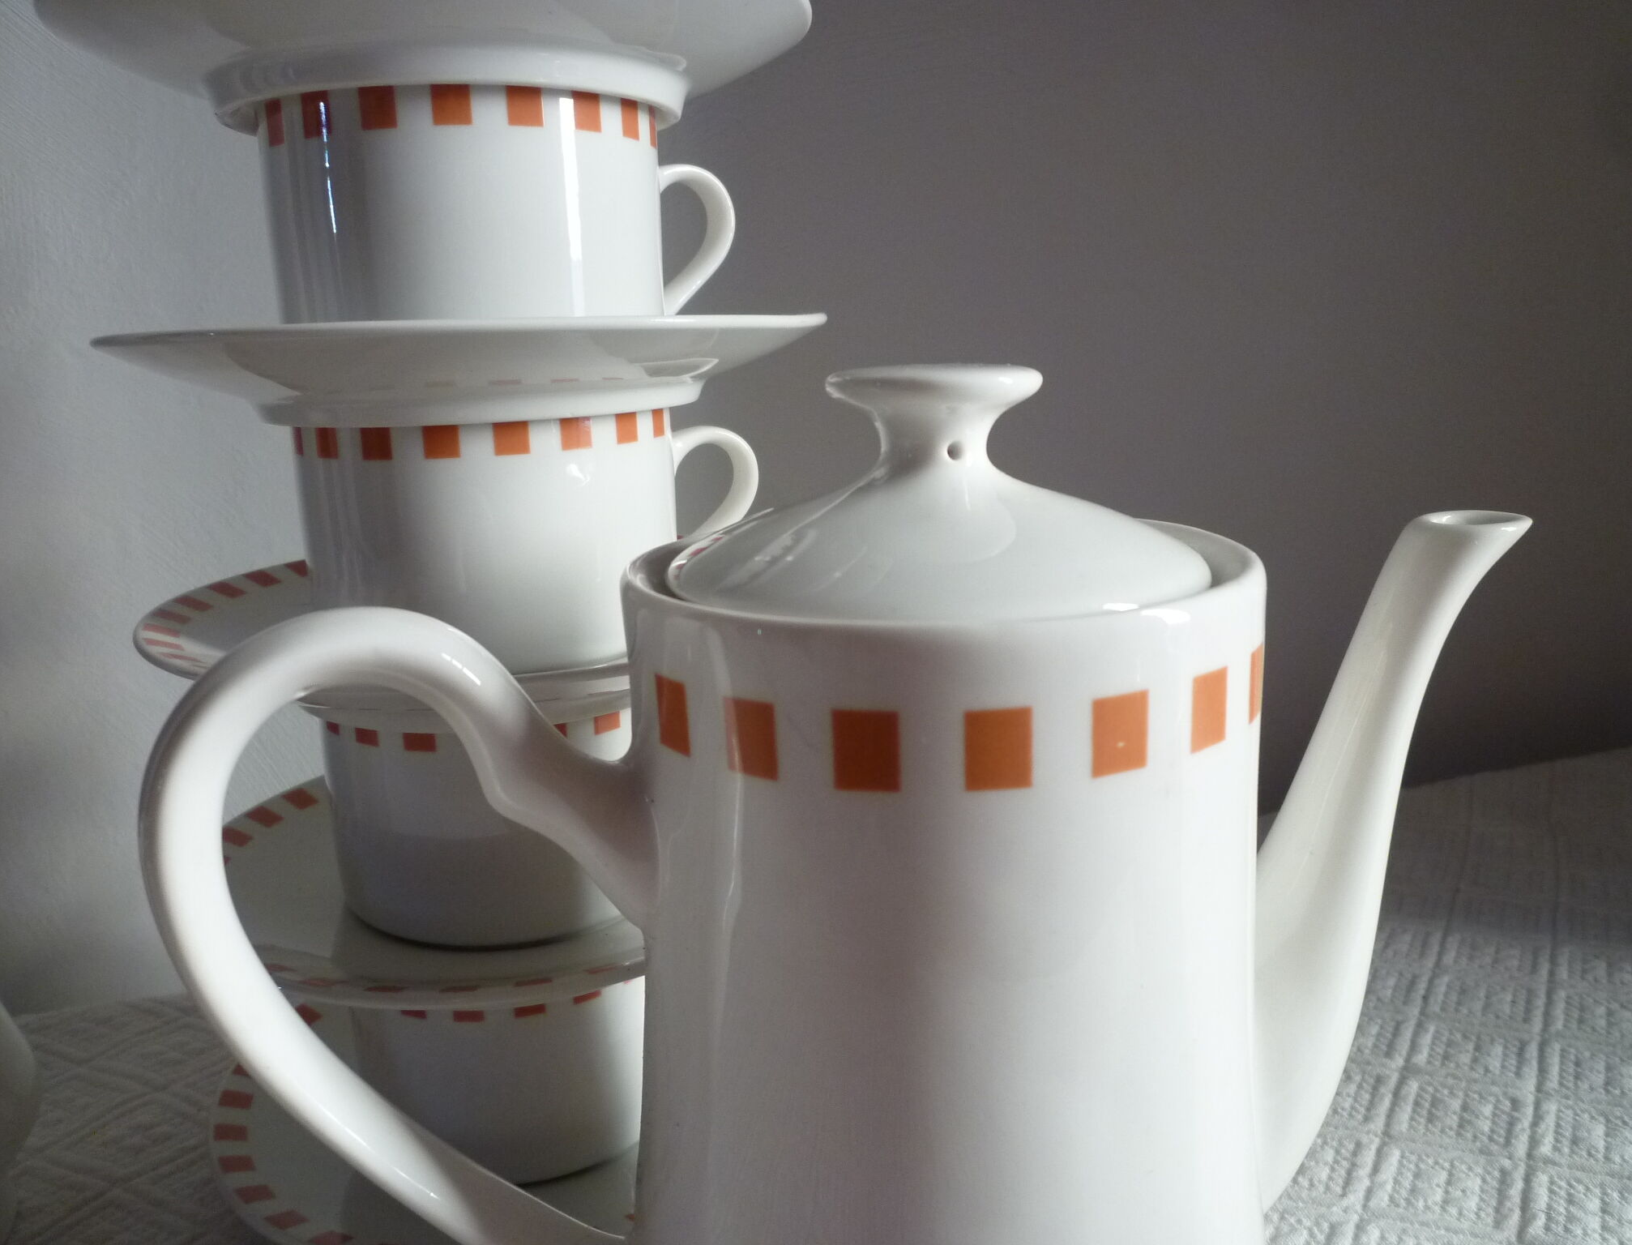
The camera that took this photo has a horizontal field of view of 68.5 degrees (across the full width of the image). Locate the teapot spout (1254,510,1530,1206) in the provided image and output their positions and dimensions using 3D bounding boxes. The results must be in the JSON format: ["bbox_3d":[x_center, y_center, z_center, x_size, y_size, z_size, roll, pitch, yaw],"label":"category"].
[{"bbox_3d":[0.096,0.046,0.212,0.058,0.131,0.026,-5,14,-13],"label":"teapot spout"}]

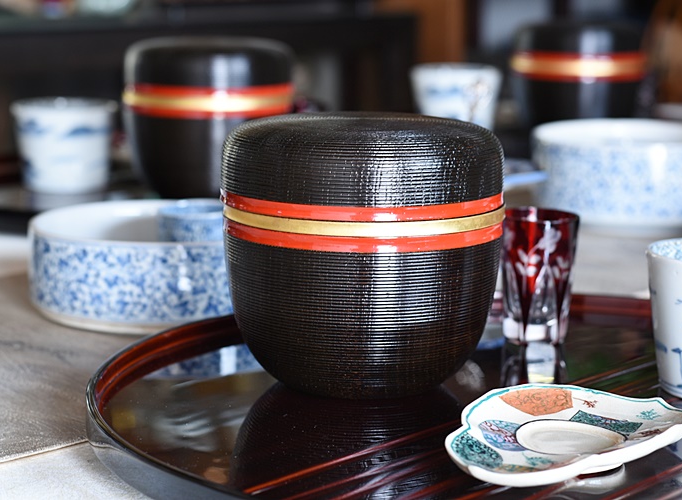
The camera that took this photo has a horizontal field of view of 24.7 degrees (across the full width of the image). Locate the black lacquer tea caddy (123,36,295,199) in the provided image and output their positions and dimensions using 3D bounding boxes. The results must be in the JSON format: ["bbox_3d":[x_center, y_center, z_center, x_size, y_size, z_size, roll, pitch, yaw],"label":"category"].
[{"bbox_3d":[-0.099,-0.095,1.182,0.128,0.120,0.128,0,11,0],"label":"black lacquer tea caddy"}]

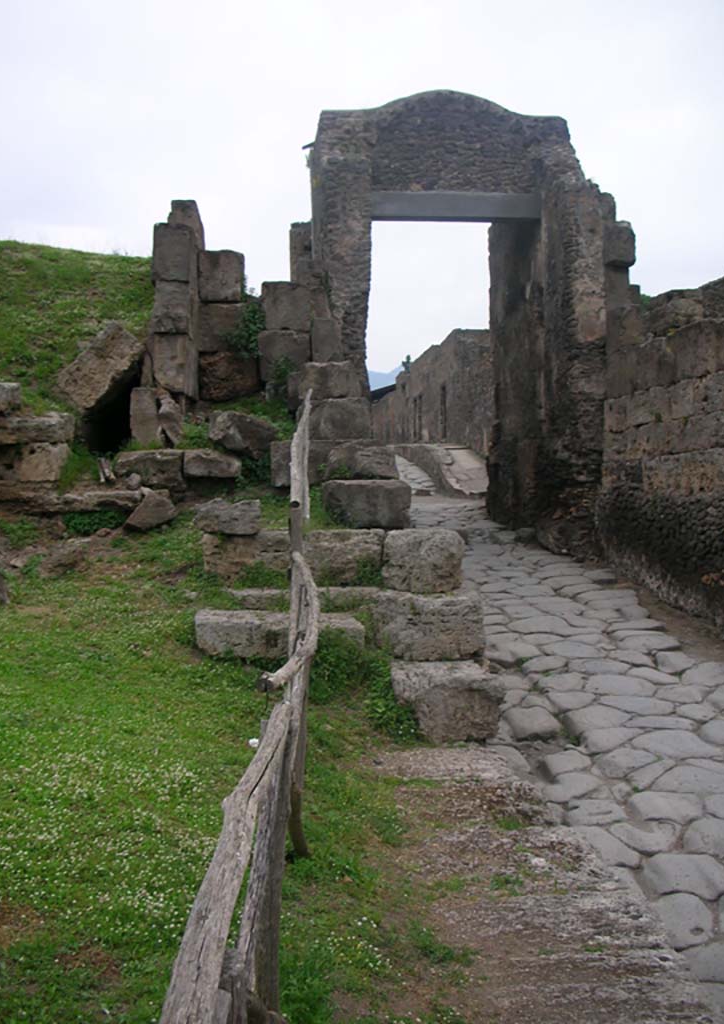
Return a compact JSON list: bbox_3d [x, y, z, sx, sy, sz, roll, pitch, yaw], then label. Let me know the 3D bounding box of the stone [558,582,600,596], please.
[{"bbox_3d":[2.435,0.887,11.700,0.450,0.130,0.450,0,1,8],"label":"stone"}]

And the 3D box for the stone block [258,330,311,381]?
[{"bbox_3d":[-0.981,-1.967,13.100,0.630,0.620,0.600,0,1,-6],"label":"stone block"}]

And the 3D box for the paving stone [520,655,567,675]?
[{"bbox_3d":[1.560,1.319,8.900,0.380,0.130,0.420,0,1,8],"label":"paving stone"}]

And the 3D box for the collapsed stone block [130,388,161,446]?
[{"bbox_3d":[-2.855,-1.244,13.825,0.380,0.760,0.450,0,1,-3],"label":"collapsed stone block"}]

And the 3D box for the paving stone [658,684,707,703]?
[{"bbox_3d":[2.503,1.494,8.109,0.399,0.150,0.420,0,7,-3],"label":"paving stone"}]

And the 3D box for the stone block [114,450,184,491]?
[{"bbox_3d":[-2.541,-0.497,12.625,0.830,0.470,0.650,0,1,-3],"label":"stone block"}]

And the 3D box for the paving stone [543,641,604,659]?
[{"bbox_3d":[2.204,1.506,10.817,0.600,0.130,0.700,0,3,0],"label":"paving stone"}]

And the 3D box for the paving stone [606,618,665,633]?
[{"bbox_3d":[3.116,1.363,11.977,0.704,0.130,0.533,0,9,0],"label":"paving stone"}]

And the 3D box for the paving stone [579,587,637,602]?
[{"bbox_3d":[2.827,1.044,11.910,0.678,0.170,0.580,0,7,-3],"label":"paving stone"}]

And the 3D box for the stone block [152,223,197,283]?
[{"bbox_3d":[-2.365,-3.216,13.124,0.457,0.717,0.650,0,1,-3],"label":"stone block"}]

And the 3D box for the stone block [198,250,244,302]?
[{"bbox_3d":[-1.942,-3.237,14.500,0.631,0.686,0.600,0,1,-3],"label":"stone block"}]

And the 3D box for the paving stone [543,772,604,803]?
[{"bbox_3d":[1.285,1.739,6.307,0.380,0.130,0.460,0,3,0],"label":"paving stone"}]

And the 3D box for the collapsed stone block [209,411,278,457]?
[{"bbox_3d":[-1.539,-0.986,13.297,0.800,0.460,0.600,18,-1,-9],"label":"collapsed stone block"}]

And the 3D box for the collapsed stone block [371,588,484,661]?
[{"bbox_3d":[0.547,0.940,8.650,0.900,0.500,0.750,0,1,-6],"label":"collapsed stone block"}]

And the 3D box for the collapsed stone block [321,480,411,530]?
[{"bbox_3d":[0.031,-0.086,11.774,0.969,0.517,0.750,0,1,-3],"label":"collapsed stone block"}]

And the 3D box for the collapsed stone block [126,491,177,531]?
[{"bbox_3d":[-2.247,-0.005,11.000,0.520,0.400,0.400,0,1,-20],"label":"collapsed stone block"}]

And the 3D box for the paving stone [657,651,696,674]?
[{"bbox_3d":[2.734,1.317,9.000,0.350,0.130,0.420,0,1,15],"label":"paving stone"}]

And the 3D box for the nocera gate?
[{"bbox_3d":[1.502,-2.616,14.600,4.100,6.000,2.300,0,1,-7],"label":"nocera gate"}]

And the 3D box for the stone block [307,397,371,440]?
[{"bbox_3d":[-0.338,-1.176,13.349,0.854,0.540,0.700,0,1,-3],"label":"stone block"}]

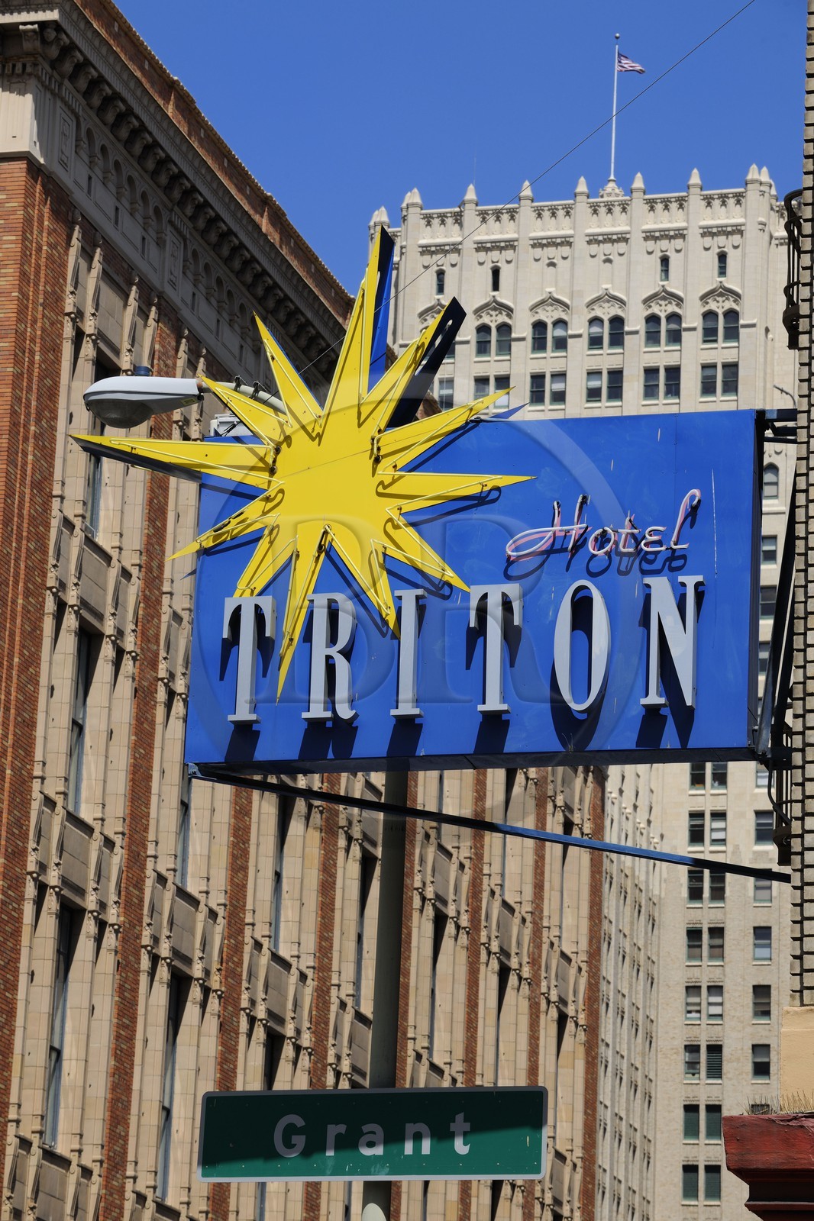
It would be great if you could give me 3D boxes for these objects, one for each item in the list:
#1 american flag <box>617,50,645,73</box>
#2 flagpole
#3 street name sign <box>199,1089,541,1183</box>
[{"bbox_3d":[16.257,-39.767,295.230,2.150,1.650,0.400,6,-17,-12],"label":"american flag"},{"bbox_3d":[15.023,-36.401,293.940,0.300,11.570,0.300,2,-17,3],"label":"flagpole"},{"bbox_3d":[-0.179,2.609,20.242,1.829,0.457,0.030,-3,-18,19],"label":"street name sign"}]

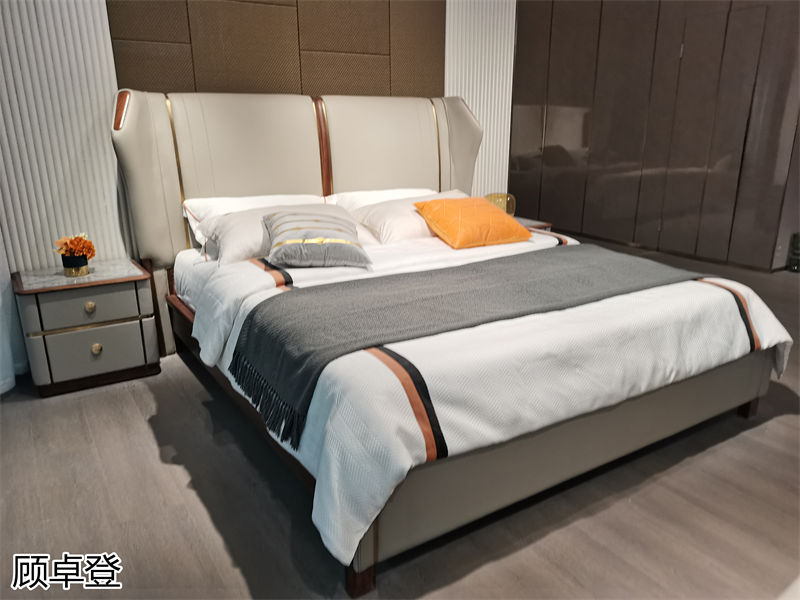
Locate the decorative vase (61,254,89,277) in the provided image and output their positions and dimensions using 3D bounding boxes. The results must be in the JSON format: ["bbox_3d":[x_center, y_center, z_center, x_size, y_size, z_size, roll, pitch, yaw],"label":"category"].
[{"bbox_3d":[-1.552,-0.166,2.877,0.110,0.097,0.110,-10,20,-30],"label":"decorative vase"}]

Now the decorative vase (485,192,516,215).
[{"bbox_3d":[0.728,-0.666,4.354,0.236,0.177,0.236,0,17,0],"label":"decorative vase"}]

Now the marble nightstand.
[{"bbox_3d":[-1.531,0.115,2.971,0.548,0.496,0.465,-10,20,-30],"label":"marble nightstand"}]

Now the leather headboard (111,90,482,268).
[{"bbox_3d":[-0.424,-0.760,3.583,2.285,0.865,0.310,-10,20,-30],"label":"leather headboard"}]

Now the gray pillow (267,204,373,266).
[{"bbox_3d":[-0.391,-0.285,2.754,0.450,0.140,0.450,-4,36,-12],"label":"gray pillow"}]

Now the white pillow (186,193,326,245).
[{"bbox_3d":[-0.679,-0.404,3.146,0.780,0.145,0.430,-10,56,-30],"label":"white pillow"}]

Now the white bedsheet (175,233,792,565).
[{"bbox_3d":[0.193,0.045,2.745,2.080,0.470,2.020,-10,20,-30],"label":"white bedsheet"}]

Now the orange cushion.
[{"bbox_3d":[0.377,-0.419,3.184,0.480,0.140,0.480,-9,39,-26],"label":"orange cushion"}]

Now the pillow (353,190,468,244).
[{"bbox_3d":[0.154,-0.478,3.441,0.780,0.145,0.430,-10,53,-30],"label":"pillow"}]

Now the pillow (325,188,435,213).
[{"bbox_3d":[0.007,-0.521,3.542,0.760,0.145,0.430,-10,56,-30],"label":"pillow"}]

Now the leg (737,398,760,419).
[{"bbox_3d":[1.473,0.443,2.548,0.070,0.095,0.055,-10,20,-30],"label":"leg"}]

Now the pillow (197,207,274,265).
[{"bbox_3d":[-0.565,-0.349,3.027,0.780,0.145,0.430,-10,53,-30],"label":"pillow"}]

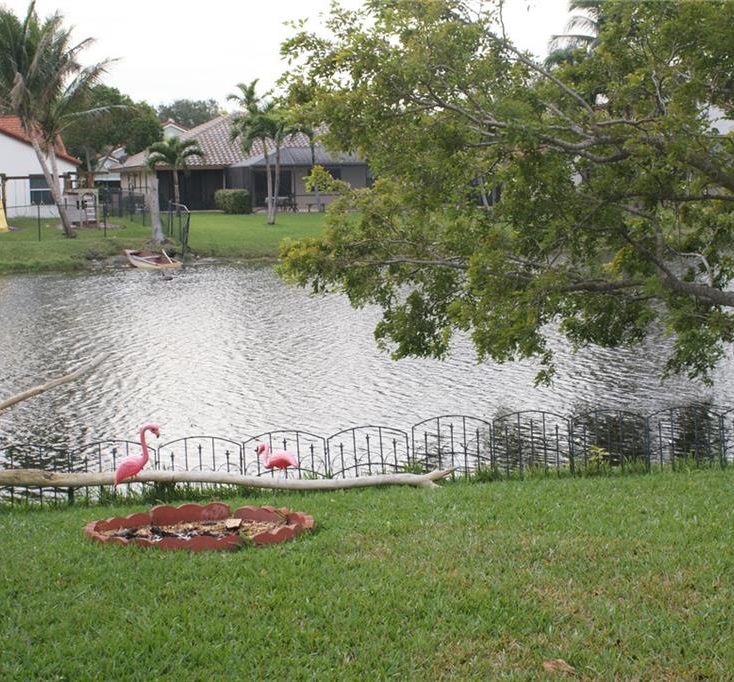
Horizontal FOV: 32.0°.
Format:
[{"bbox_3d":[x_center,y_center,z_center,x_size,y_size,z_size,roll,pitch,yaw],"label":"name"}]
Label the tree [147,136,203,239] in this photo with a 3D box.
[{"bbox_3d":[-7.556,-5.947,49.743,2.300,4.150,2.200,-1,7,0],"label":"tree"}]

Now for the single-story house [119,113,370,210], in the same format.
[{"bbox_3d":[-7.259,-11.609,82.093,15.500,6.100,13.500,-4,8,-22],"label":"single-story house"}]

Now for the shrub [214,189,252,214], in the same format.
[{"bbox_3d":[-7.423,-7.717,70.410,2.100,1.450,1.800,-4,8,-22],"label":"shrub"}]

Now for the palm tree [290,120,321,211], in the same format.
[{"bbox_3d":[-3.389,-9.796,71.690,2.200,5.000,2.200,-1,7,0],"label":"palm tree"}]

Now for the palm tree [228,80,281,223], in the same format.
[{"bbox_3d":[-5.239,-8.716,59.088,2.500,6.650,2.500,-1,7,0],"label":"palm tree"}]

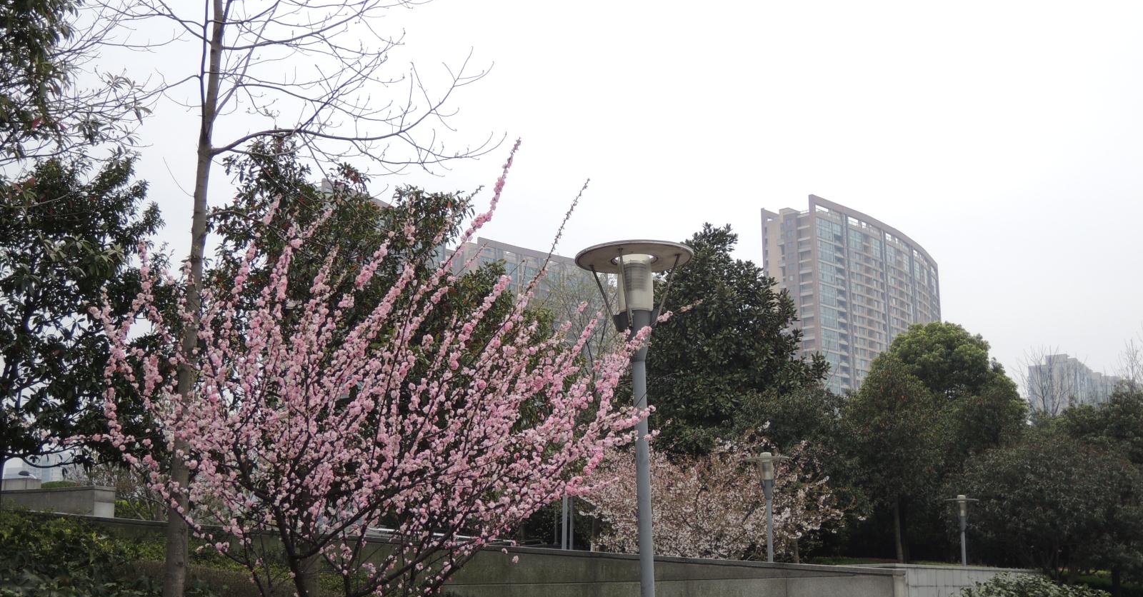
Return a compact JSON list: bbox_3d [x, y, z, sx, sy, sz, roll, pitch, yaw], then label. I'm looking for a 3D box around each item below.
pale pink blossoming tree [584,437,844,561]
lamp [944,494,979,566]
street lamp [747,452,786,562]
[{"bbox_3d":[2.960,4.647,31.000,5.398,3.505,4.858,-2,-11,0],"label":"pale pink blossoming tree"},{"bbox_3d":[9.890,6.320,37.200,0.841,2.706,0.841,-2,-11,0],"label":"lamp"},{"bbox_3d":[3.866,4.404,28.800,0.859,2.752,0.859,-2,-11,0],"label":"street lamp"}]

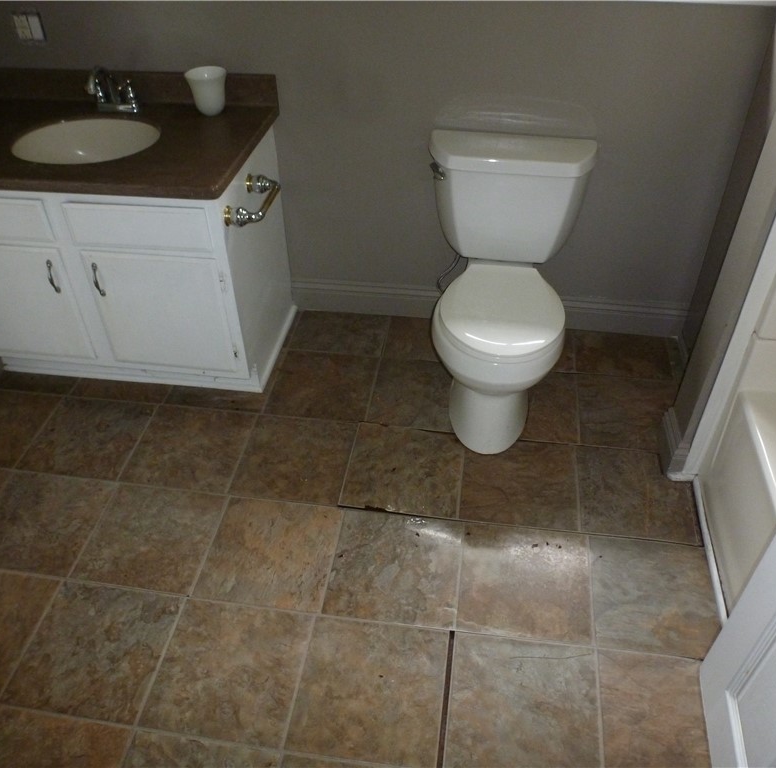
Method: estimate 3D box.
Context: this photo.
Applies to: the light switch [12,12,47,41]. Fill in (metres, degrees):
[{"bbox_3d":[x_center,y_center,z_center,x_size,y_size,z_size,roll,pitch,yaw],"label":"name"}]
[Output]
[{"bbox_3d":[-1.042,-1.035,2.061,0.082,0.083,0.014,5,42,7],"label":"light switch"}]

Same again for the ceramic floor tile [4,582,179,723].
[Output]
[{"bbox_3d":[-0.677,0.619,1.657,0.323,0.010,0.323,5,41,6],"label":"ceramic floor tile"}]

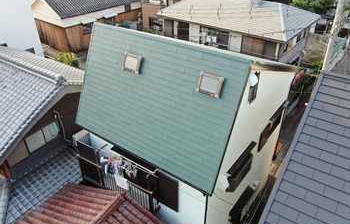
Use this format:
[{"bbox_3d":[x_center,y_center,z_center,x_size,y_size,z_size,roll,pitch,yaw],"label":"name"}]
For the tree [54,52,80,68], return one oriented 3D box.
[{"bbox_3d":[-8.800,-4.000,24.200,2.100,2.200,2.000,0,29,0],"label":"tree"}]

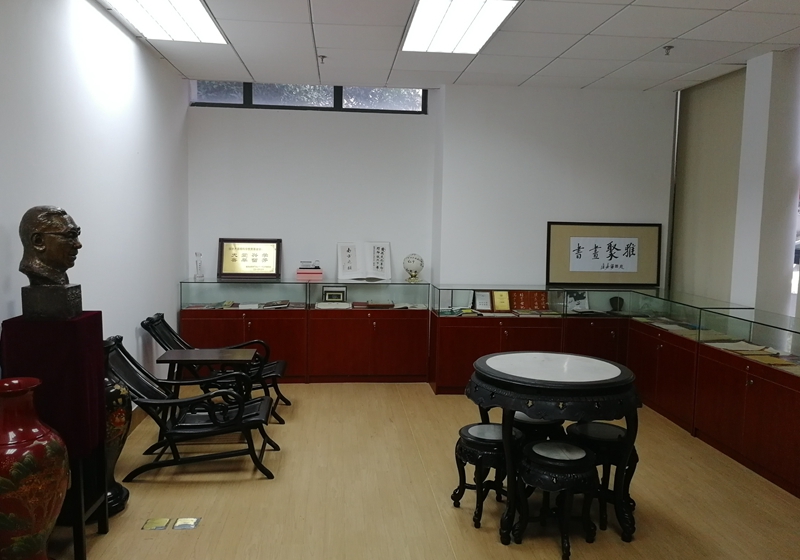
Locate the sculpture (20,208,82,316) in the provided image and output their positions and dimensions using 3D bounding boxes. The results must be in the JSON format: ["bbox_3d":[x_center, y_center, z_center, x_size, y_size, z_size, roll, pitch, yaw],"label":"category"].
[{"bbox_3d":[-1.489,-0.077,2.672,0.255,0.475,0.210,0,6,-5],"label":"sculpture"}]

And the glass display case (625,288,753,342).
[{"bbox_3d":[2.201,0.264,4.818,0.400,0.236,1.050,0,6,-6],"label":"glass display case"}]

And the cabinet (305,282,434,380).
[{"bbox_3d":[-0.290,0.458,5.742,1.070,0.888,0.400,0,6,-6],"label":"cabinet"}]

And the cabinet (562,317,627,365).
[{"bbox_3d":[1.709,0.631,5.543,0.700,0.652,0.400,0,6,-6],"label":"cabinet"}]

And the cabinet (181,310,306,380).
[{"bbox_3d":[-1.371,0.567,5.646,1.085,0.652,0.400,0,6,-6],"label":"cabinet"}]

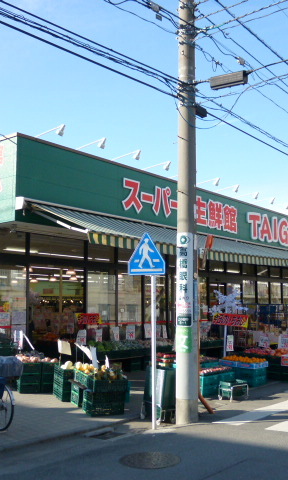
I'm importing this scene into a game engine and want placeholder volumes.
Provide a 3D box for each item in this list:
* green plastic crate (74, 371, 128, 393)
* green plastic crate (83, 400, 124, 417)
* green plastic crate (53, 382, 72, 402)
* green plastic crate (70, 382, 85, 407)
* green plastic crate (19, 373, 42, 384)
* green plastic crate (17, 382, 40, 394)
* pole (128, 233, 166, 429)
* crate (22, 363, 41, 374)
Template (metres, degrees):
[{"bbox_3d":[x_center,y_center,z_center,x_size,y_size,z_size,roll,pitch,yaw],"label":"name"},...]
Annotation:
[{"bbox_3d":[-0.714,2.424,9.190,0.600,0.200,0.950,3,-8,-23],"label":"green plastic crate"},{"bbox_3d":[-0.659,2.769,8.890,0.560,0.190,0.450,3,-8,-22],"label":"green plastic crate"},{"bbox_3d":[-1.388,2.870,10.030,0.420,0.190,0.600,3,-8,-23],"label":"green plastic crate"},{"bbox_3d":[-1.006,2.747,9.607,0.460,0.370,0.450,3,-8,-22],"label":"green plastic crate"},{"bbox_3d":[-2.227,2.705,10.668,0.400,0.200,0.600,1,-7,-6],"label":"green plastic crate"},{"bbox_3d":[-2.275,2.939,10.761,0.420,0.190,0.520,2,-7,-16],"label":"green plastic crate"},{"bbox_3d":[0.052,1.327,7.978,0.600,2.889,0.110,-3,-8,22],"label":"pole"},{"bbox_3d":[-2.228,2.512,10.693,0.400,0.200,0.600,1,-7,-6],"label":"crate"}]

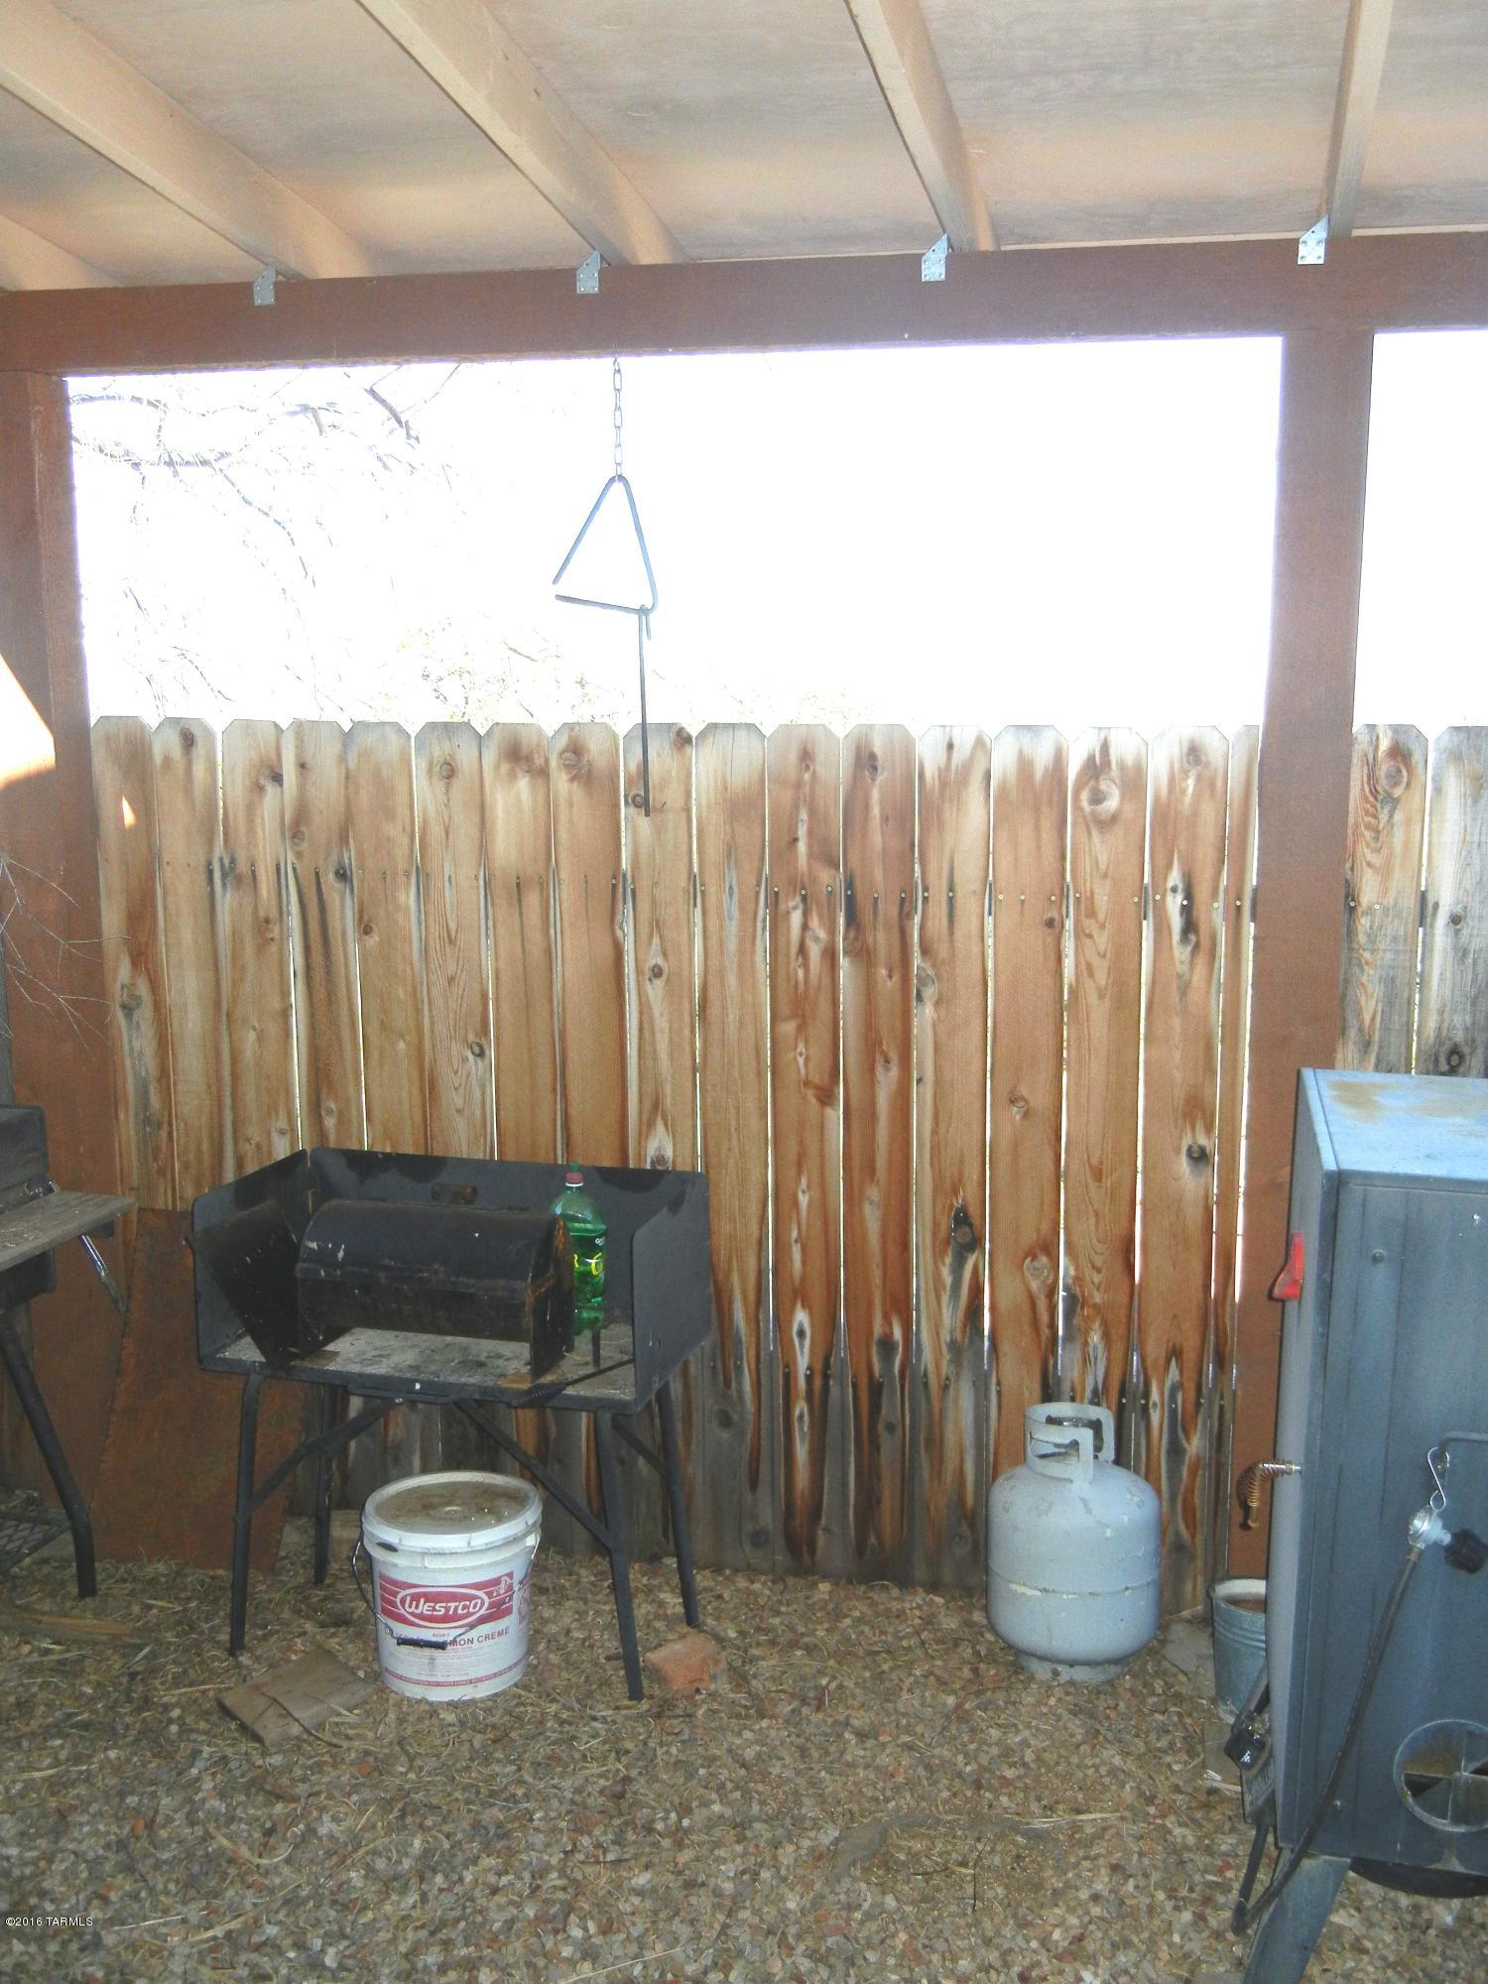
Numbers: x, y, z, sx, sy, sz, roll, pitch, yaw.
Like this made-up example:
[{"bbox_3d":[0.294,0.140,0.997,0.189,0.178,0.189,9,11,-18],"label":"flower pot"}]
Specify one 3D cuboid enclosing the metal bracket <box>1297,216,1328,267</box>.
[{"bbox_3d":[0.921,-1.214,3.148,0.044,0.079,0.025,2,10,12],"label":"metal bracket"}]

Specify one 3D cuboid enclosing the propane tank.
[{"bbox_3d":[0.607,1.005,3.585,0.309,0.460,0.309,0,7,0],"label":"propane tank"}]

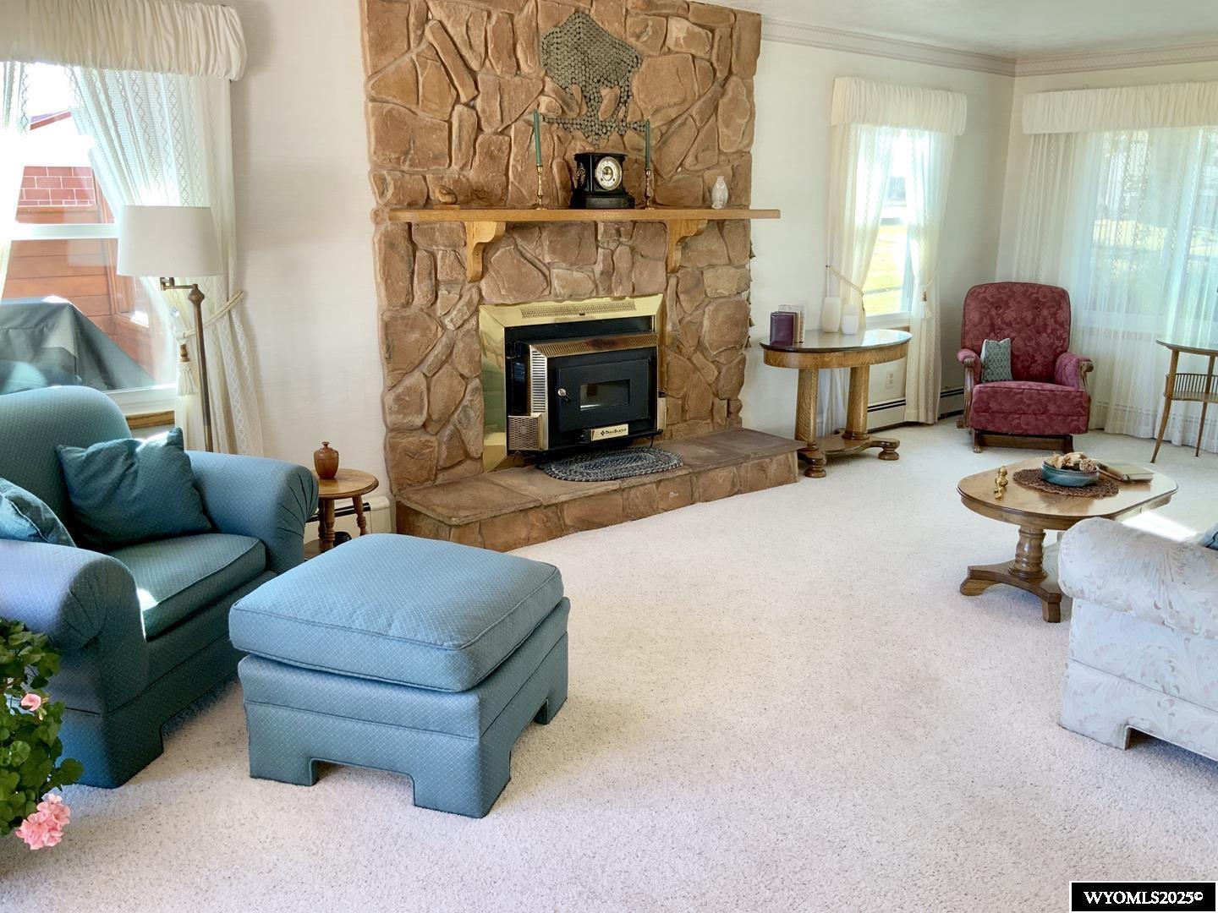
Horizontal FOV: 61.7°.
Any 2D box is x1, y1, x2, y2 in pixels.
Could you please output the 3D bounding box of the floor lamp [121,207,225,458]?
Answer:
[{"bbox_3d":[-1.500,-0.137,3.632,0.400,1.463,0.370,-11,18,-37],"label":"floor lamp"}]

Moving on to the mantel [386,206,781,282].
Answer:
[{"bbox_3d":[-0.013,-1.020,4.900,2.160,0.327,0.265,-11,18,-37],"label":"mantel"}]

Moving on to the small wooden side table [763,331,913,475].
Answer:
[{"bbox_3d":[1.298,-0.329,5.972,1.140,0.731,0.600,-11,18,-37],"label":"small wooden side table"}]

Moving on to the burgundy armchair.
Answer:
[{"bbox_3d":[2.595,-0.577,6.513,0.770,0.975,0.820,2,15,5],"label":"burgundy armchair"}]

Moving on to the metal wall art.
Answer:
[{"bbox_3d":[-0.062,-1.774,4.788,0.615,0.560,0.050,-11,18,-37],"label":"metal wall art"}]

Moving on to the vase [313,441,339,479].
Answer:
[{"bbox_3d":[-1.053,0.014,3.789,0.094,0.139,0.094,-11,18,-37],"label":"vase"}]

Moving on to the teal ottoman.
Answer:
[{"bbox_3d":[-0.542,0.570,2.893,0.675,0.485,0.675,5,15,16],"label":"teal ottoman"}]

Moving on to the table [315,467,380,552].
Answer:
[{"bbox_3d":[-1.036,0.325,3.828,0.358,0.482,0.358,-11,18,-37],"label":"table"}]

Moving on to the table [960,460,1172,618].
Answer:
[{"bbox_3d":[1.804,0.317,4.098,1.042,0.436,0.640,-11,18,-37],"label":"table"}]

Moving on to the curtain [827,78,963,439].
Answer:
[{"bbox_3d":[1.774,-1.199,6.446,1.130,2.170,0.180,-11,18,-37],"label":"curtain"}]

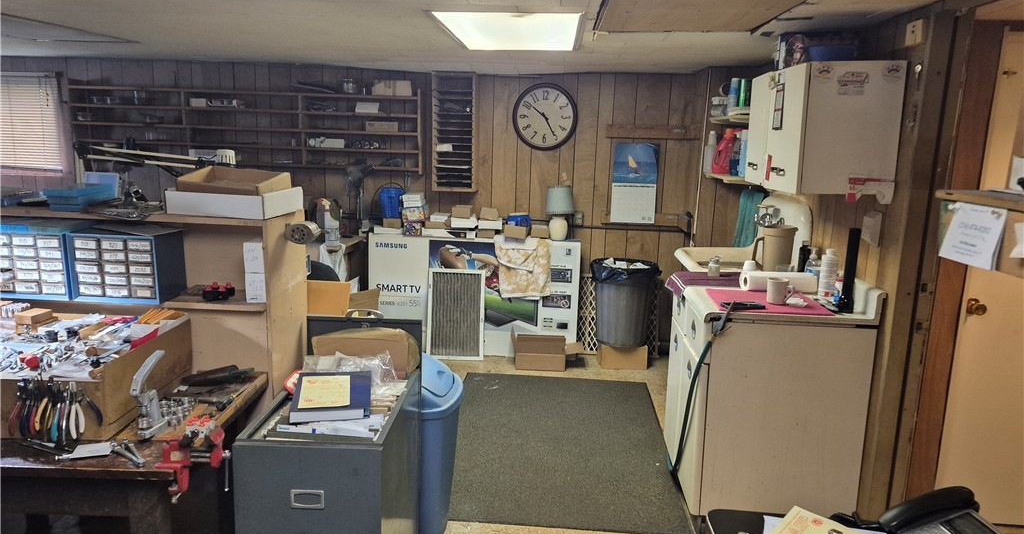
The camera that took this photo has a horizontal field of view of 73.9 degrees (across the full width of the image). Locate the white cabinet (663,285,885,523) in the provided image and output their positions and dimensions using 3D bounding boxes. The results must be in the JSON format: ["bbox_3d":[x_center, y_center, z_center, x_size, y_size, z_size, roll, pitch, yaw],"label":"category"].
[{"bbox_3d":[0.998,0.522,2.833,0.600,0.920,0.760,2,11,4],"label":"white cabinet"}]

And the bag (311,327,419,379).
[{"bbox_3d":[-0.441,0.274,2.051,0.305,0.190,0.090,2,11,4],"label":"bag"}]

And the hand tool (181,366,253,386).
[{"bbox_3d":[-0.882,0.320,2.034,0.200,0.040,0.070,-1,10,-14],"label":"hand tool"}]

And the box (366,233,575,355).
[{"bbox_3d":[-0.270,0.199,4.893,1.487,0.838,0.165,3,9,4],"label":"box"}]

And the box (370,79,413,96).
[{"bbox_3d":[-0.842,-1.250,4.765,0.285,0.108,0.160,3,9,4],"label":"box"}]

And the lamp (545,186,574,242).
[{"bbox_3d":[0.325,-0.365,4.676,0.200,0.385,0.200,3,10,3],"label":"lamp"}]

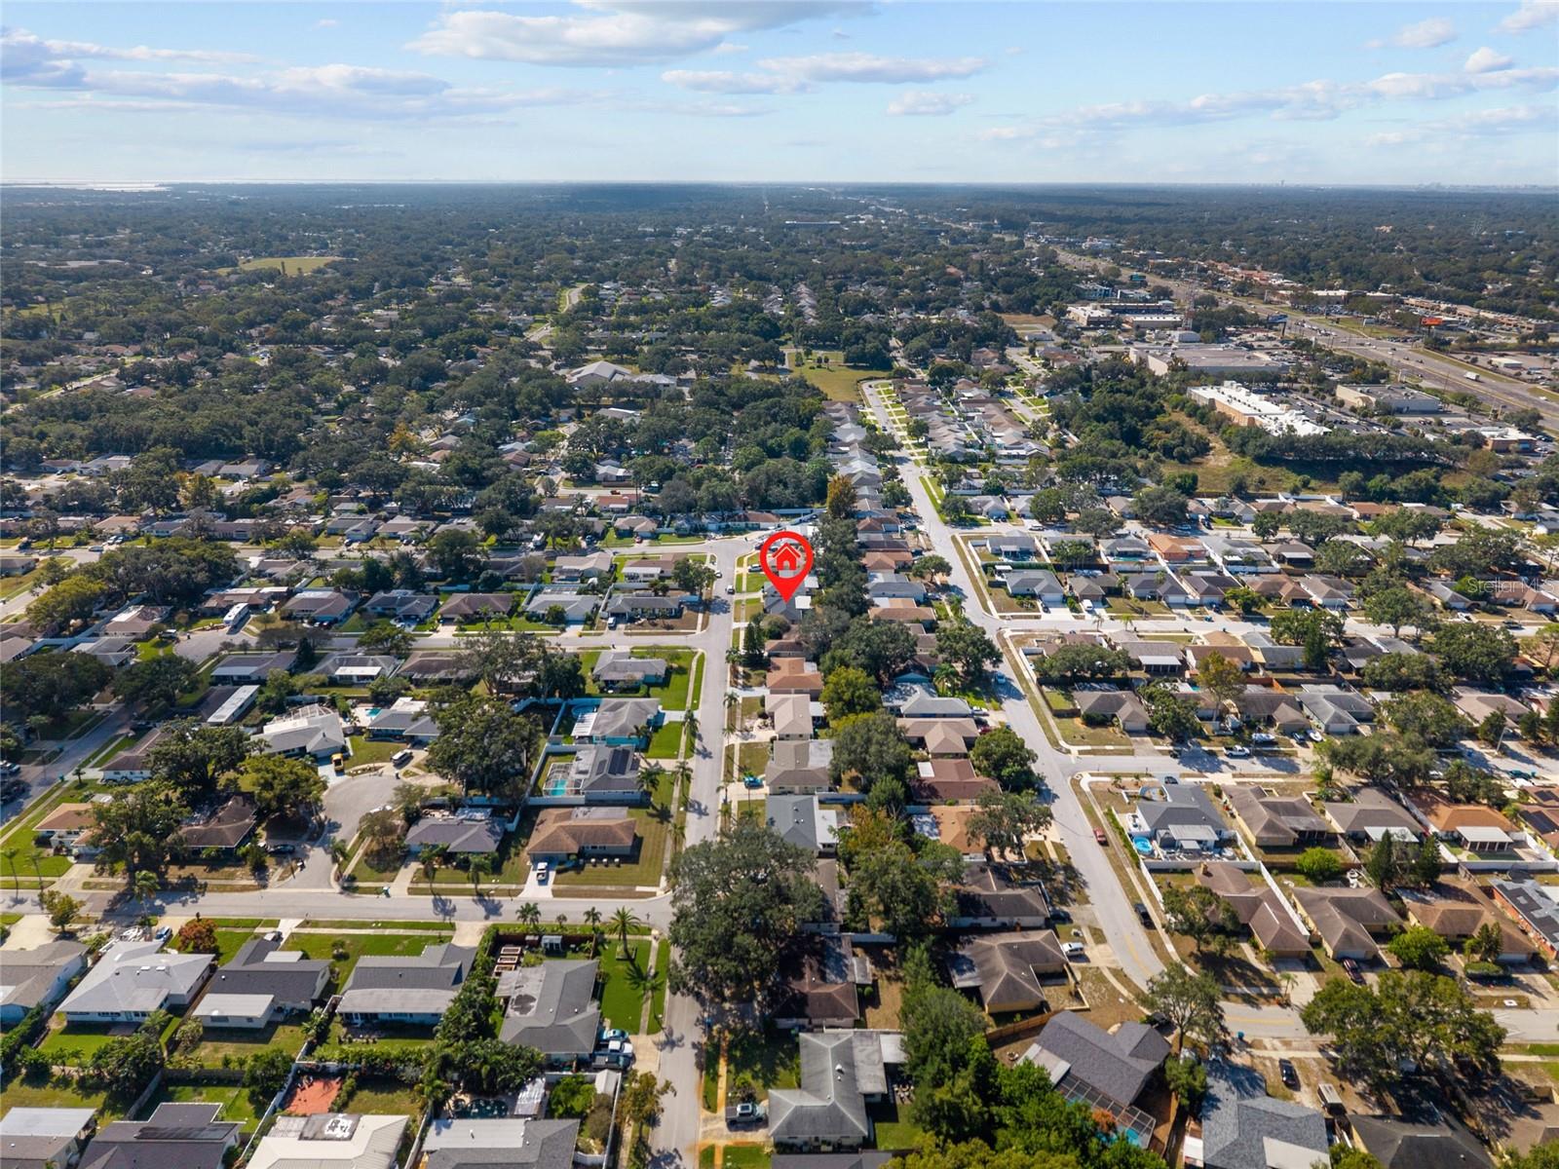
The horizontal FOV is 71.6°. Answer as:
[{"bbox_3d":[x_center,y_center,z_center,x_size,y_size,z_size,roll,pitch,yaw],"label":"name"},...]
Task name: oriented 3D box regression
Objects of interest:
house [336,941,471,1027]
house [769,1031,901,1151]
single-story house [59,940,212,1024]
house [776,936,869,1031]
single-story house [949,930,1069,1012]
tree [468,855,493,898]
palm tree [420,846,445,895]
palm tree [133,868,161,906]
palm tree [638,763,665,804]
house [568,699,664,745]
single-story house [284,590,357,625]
[{"bbox_3d":[-59.428,63.010,172.455,18.400,4.500,15.500,0,21,0],"label":"house"},{"bbox_3d":[7.688,70.106,151.604,18.000,4.000,18.000,0,21,0],"label":"house"},{"bbox_3d":[-100.600,62.448,171.492,17.000,4.000,15.500,0,21,0],"label":"single-story house"},{"bbox_3d":[5.660,62.712,173.505,13.200,4.700,19.200,0,21,-1],"label":"house"},{"bbox_3d":[36.977,61.773,173.728,19.420,4.100,15.450,-2,21,-7],"label":"single-story house"},{"bbox_3d":[-54.359,52.269,194.052,4.000,7.300,4.000,0,21,0],"label":"tree"},{"bbox_3d":[-62.820,51.591,194.541,4.200,8.200,4.200,0,21,0],"label":"palm tree"},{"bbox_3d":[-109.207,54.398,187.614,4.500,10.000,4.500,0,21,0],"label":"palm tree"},{"bbox_3d":[-27.082,42.021,225.673,5.400,6.600,5.400,0,21,0],"label":"palm tree"},{"bbox_3d":[-37.951,31.623,253.666,17.800,4.000,18.500,0,21,0],"label":"house"},{"bbox_3d":[-137.636,6.060,323.442,18.200,4.600,19.600,-1,21,-4],"label":"single-story house"}]

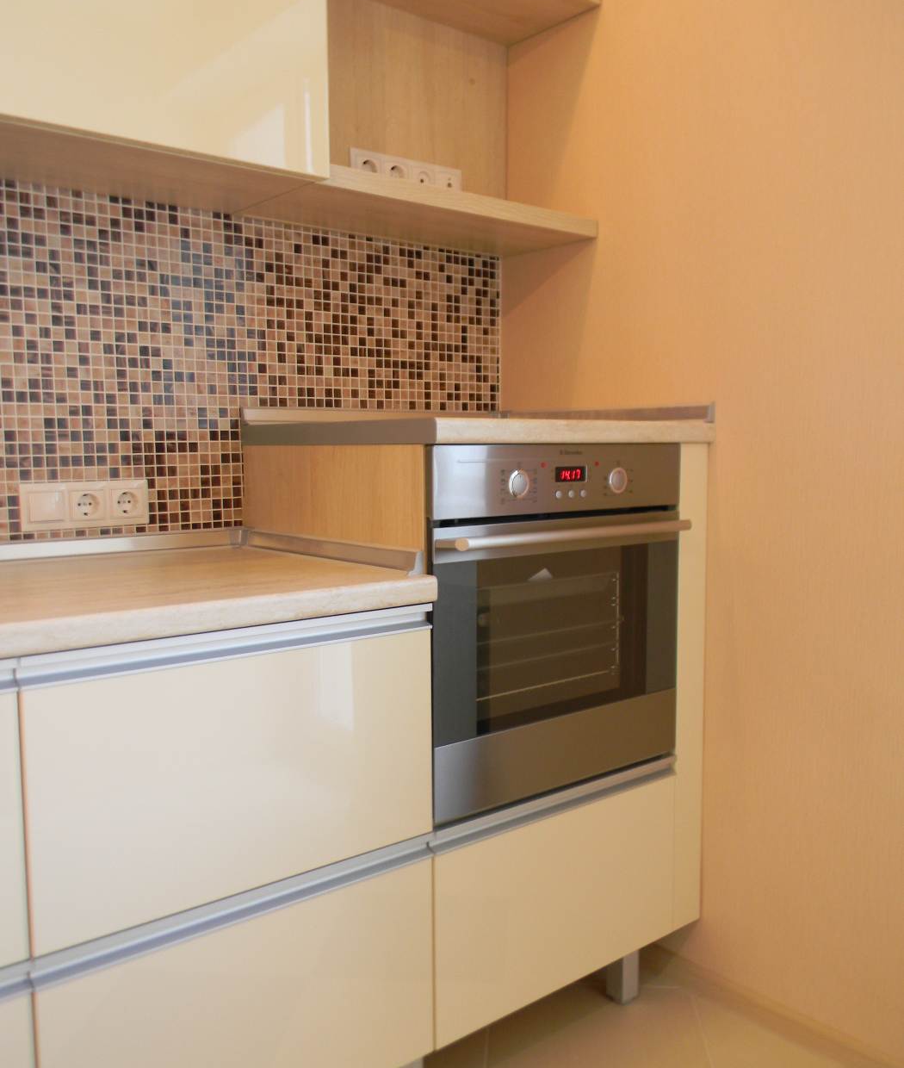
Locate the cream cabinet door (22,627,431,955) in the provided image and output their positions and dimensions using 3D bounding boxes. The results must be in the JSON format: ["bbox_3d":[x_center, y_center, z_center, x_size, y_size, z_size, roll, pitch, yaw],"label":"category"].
[{"bbox_3d":[-0.269,0.325,1.336,0.600,0.321,0.019,-4,6,-39],"label":"cream cabinet door"}]

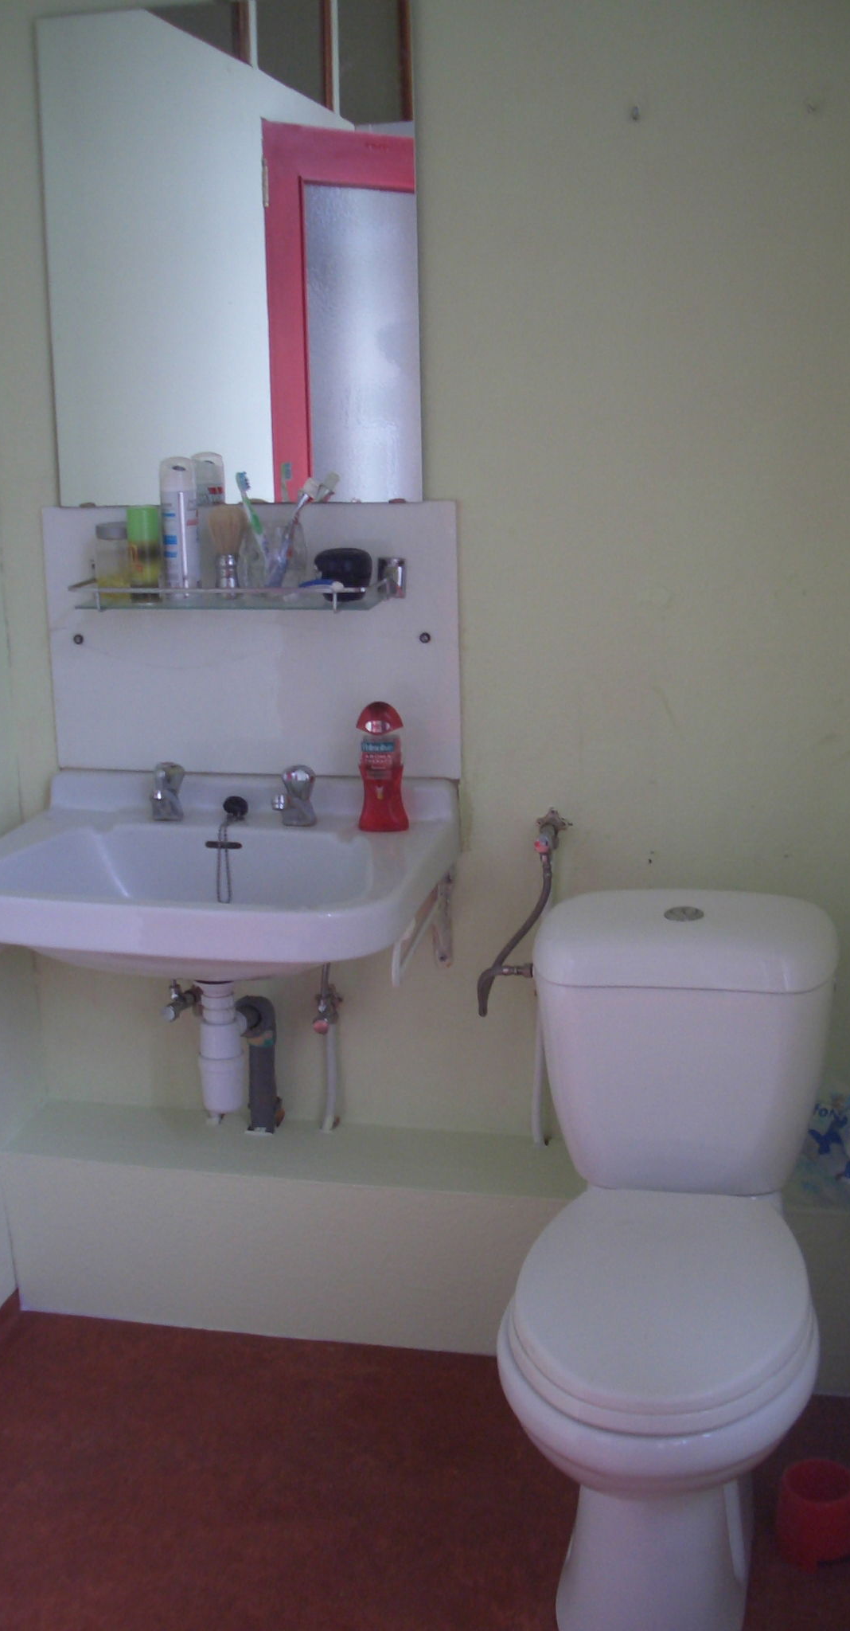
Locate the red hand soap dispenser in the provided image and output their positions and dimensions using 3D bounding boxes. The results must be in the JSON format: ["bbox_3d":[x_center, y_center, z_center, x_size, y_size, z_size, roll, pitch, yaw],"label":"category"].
[{"bbox_3d":[-0.065,-0.072,2.455,0.079,0.195,0.050,2,13,11],"label":"red hand soap dispenser"}]

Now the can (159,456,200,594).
[{"bbox_3d":[-0.364,-0.427,2.449,0.053,0.202,0.053,-1,13,0],"label":"can"}]

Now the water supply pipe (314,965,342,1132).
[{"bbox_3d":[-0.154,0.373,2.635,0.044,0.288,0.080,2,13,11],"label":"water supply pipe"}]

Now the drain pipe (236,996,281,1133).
[{"bbox_3d":[-0.273,0.402,2.652,0.072,0.228,0.095,2,13,11],"label":"drain pipe"}]

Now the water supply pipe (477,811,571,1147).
[{"bbox_3d":[0.144,0.295,2.410,0.098,0.532,0.370,2,13,11],"label":"water supply pipe"}]

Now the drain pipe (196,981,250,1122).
[{"bbox_3d":[-0.307,0.347,2.500,0.076,0.217,0.085,2,13,11],"label":"drain pipe"}]

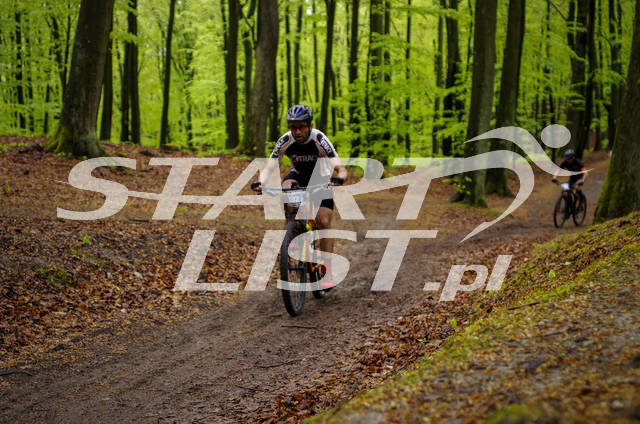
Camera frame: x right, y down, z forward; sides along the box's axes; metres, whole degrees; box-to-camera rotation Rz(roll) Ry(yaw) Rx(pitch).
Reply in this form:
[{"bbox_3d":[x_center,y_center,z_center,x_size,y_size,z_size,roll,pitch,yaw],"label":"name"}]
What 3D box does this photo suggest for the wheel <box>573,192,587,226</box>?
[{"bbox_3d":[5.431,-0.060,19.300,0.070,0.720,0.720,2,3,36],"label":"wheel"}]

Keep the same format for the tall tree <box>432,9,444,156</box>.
[{"bbox_3d":[3.725,-4.039,29.000,0.370,4.590,0.350,1,3,0],"label":"tall tree"}]

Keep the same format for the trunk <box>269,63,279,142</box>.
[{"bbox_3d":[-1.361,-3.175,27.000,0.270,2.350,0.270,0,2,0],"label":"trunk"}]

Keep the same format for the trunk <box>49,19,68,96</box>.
[{"bbox_3d":[-9.353,-5.347,33.000,0.700,3.300,0.400,0,2,-11],"label":"trunk"}]

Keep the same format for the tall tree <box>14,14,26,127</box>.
[{"bbox_3d":[-12.336,-5.766,38.000,0.300,4.900,0.300,0,2,-11],"label":"tall tree"}]

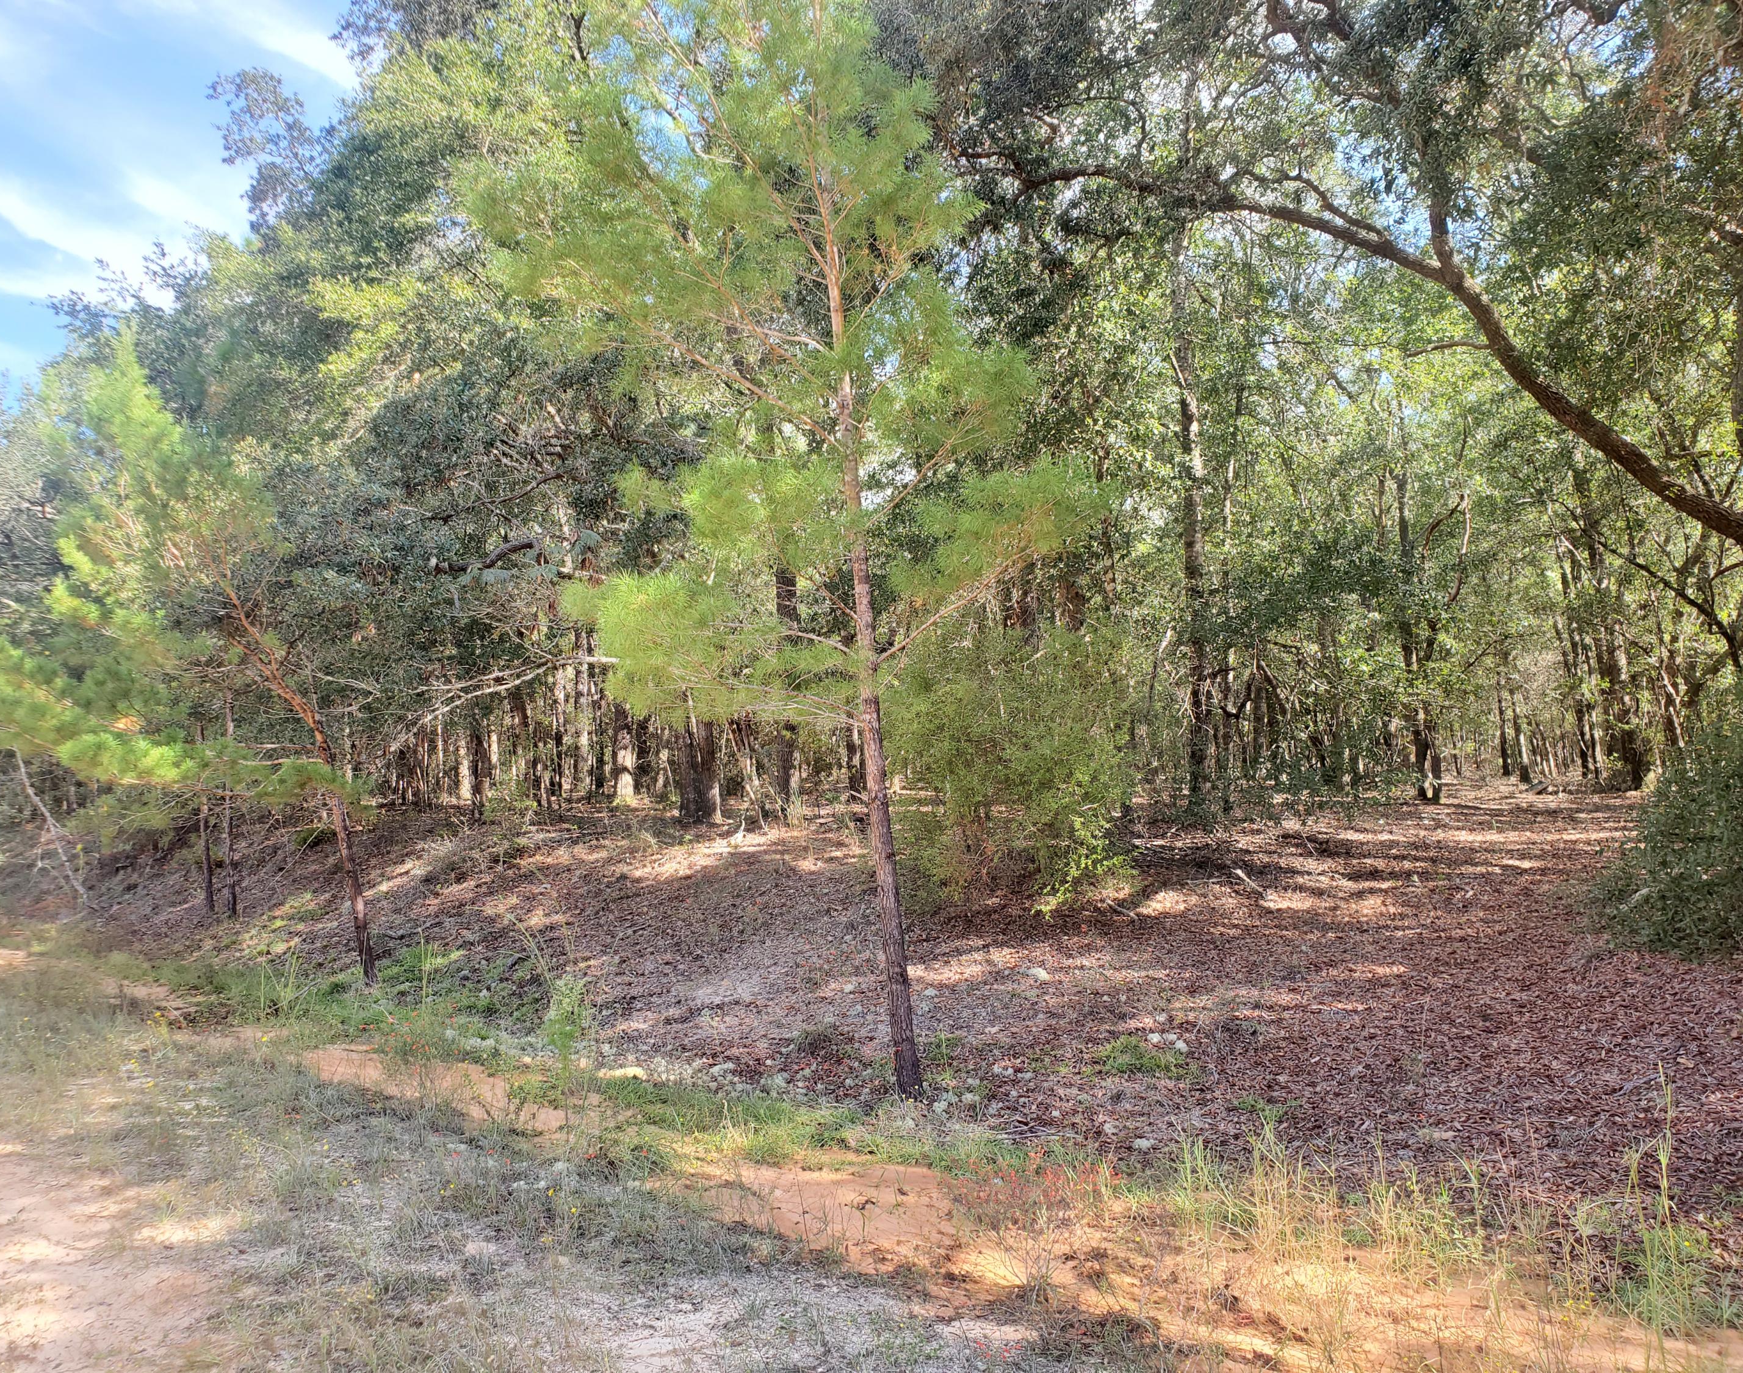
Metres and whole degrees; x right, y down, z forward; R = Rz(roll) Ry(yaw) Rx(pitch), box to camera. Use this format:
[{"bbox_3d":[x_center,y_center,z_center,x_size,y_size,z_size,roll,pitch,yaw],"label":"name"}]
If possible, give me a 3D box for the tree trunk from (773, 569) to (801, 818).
[{"bbox_3d":[-1.083,0.091,17.500,0.340,3.190,0.320,-1,-2,0],"label":"tree trunk"}]

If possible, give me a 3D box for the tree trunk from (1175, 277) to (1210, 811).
[{"bbox_3d":[4.437,-1.966,19.000,0.400,7.390,0.340,-1,-2,0],"label":"tree trunk"}]

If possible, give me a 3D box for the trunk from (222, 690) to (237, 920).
[{"bbox_3d":[-6.391,1.183,13.700,0.130,2.290,0.110,-1,-2,0],"label":"trunk"}]

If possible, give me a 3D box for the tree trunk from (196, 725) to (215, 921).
[{"bbox_3d":[-6.779,1.362,14.000,0.150,1.950,0.120,-1,-2,0],"label":"tree trunk"}]

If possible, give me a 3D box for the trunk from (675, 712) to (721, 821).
[{"bbox_3d":[-2.114,0.996,16.800,0.530,1.310,0.460,-1,-2,0],"label":"trunk"}]

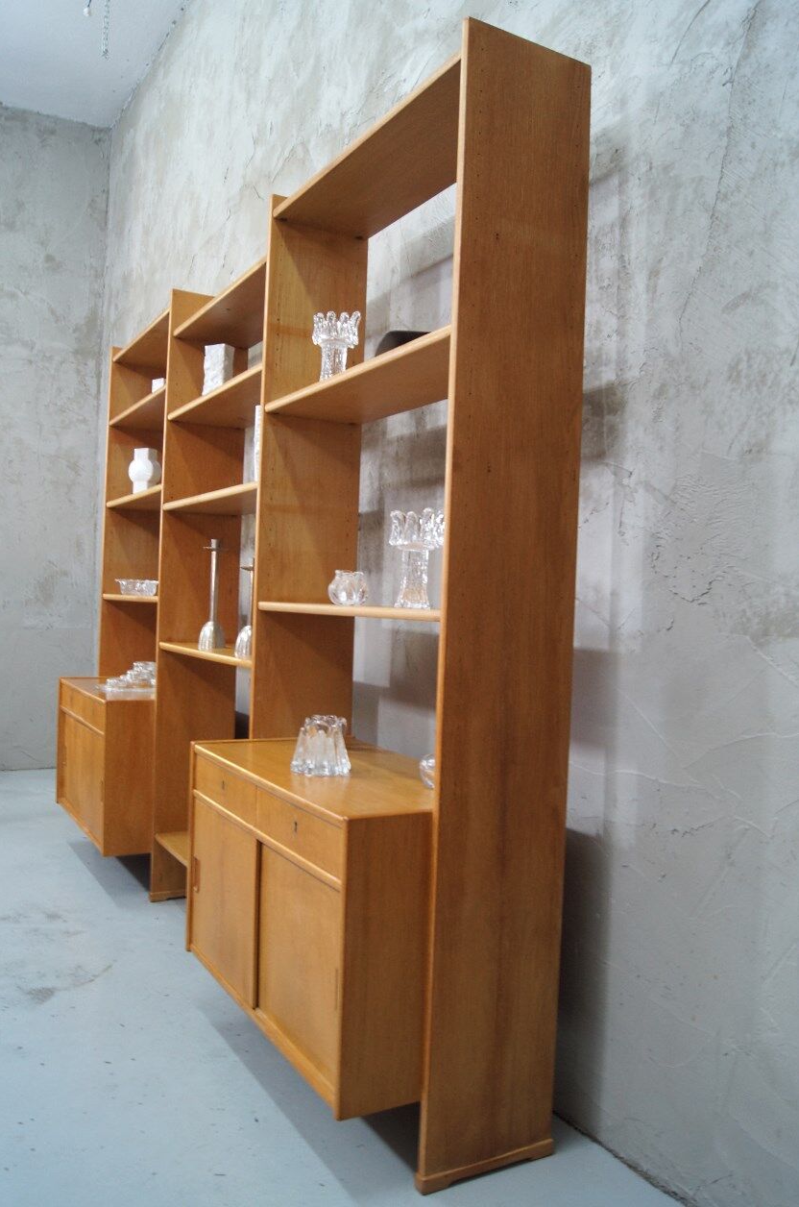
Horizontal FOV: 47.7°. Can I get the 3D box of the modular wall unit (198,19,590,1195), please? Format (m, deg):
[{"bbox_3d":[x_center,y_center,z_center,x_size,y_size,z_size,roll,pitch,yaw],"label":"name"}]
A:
[{"bbox_3d":[-0.087,-0.001,1.924,0.434,2.000,0.858,2,0,-31],"label":"modular wall unit"}]

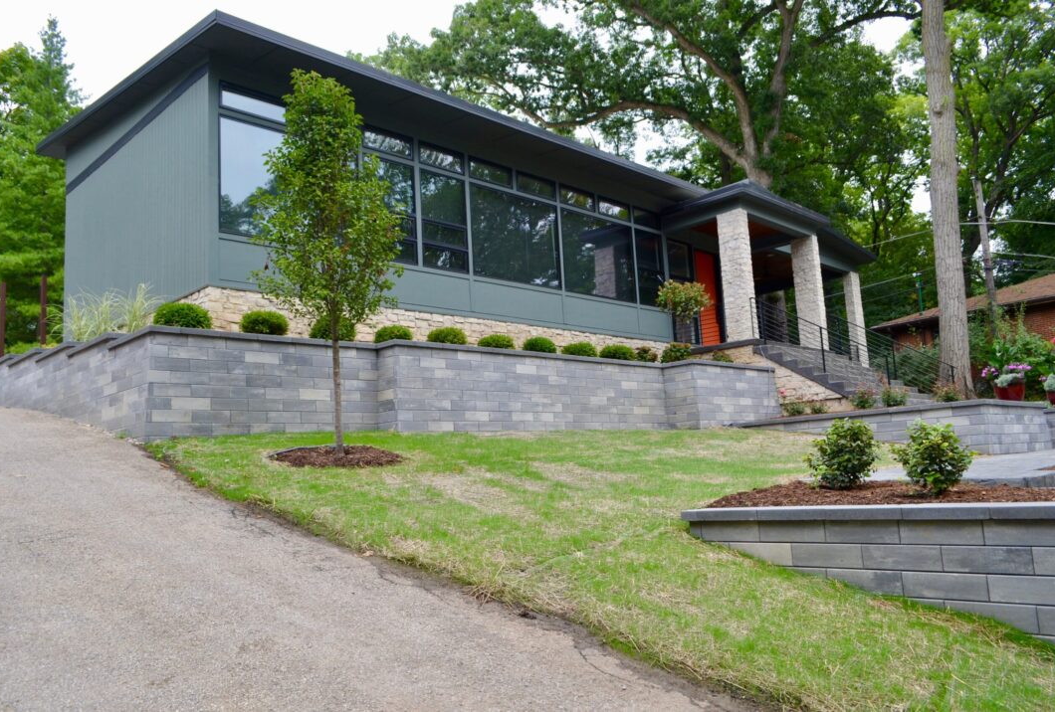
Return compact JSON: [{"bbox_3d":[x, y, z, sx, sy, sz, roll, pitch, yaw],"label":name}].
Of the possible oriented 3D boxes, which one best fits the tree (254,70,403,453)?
[{"bbox_3d":[-2.198,-1.140,9.098,1.688,4.449,1.688,-1,-8,-13],"label":"tree"}]

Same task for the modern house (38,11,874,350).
[{"bbox_3d":[0.804,-1.802,19.525,20.350,4.800,9.200,4,-11,-45],"label":"modern house"}]

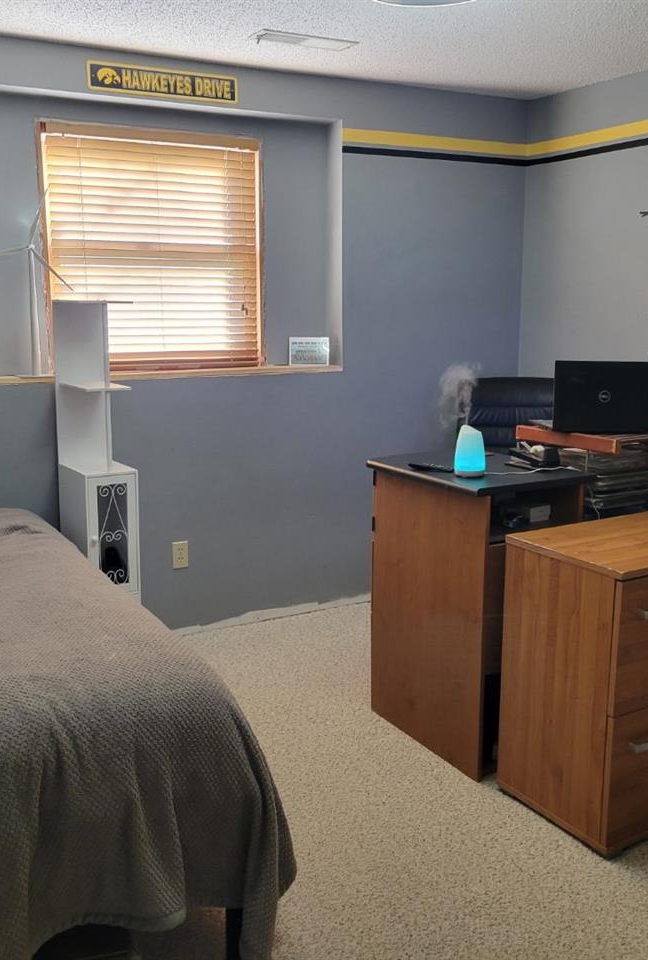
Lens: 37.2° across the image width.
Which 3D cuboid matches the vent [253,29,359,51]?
[{"bbox_3d":[-0.072,-1.598,3.511,0.385,0.015,0.125,-6,12,-28],"label":"vent"}]

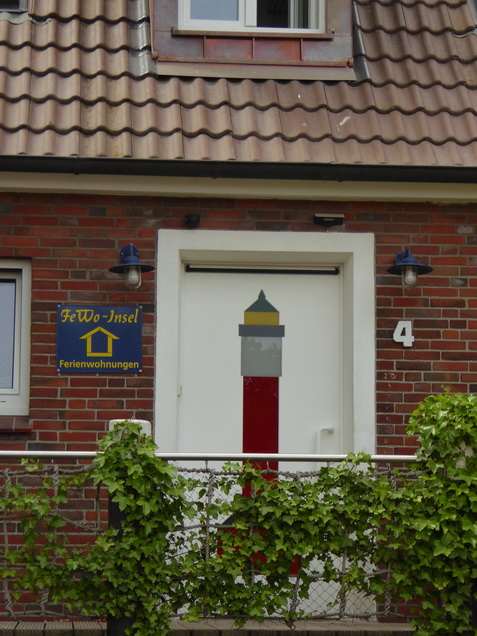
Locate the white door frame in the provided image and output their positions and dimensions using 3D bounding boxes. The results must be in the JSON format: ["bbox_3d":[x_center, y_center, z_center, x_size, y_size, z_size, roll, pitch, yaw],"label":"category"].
[{"bbox_3d":[0.155,0.632,11.528,1.300,2.300,0.200,1,-8,-7],"label":"white door frame"}]

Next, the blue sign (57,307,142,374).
[{"bbox_3d":[-0.808,0.125,11.377,0.495,0.395,0.020,1,-8,-7],"label":"blue sign"}]

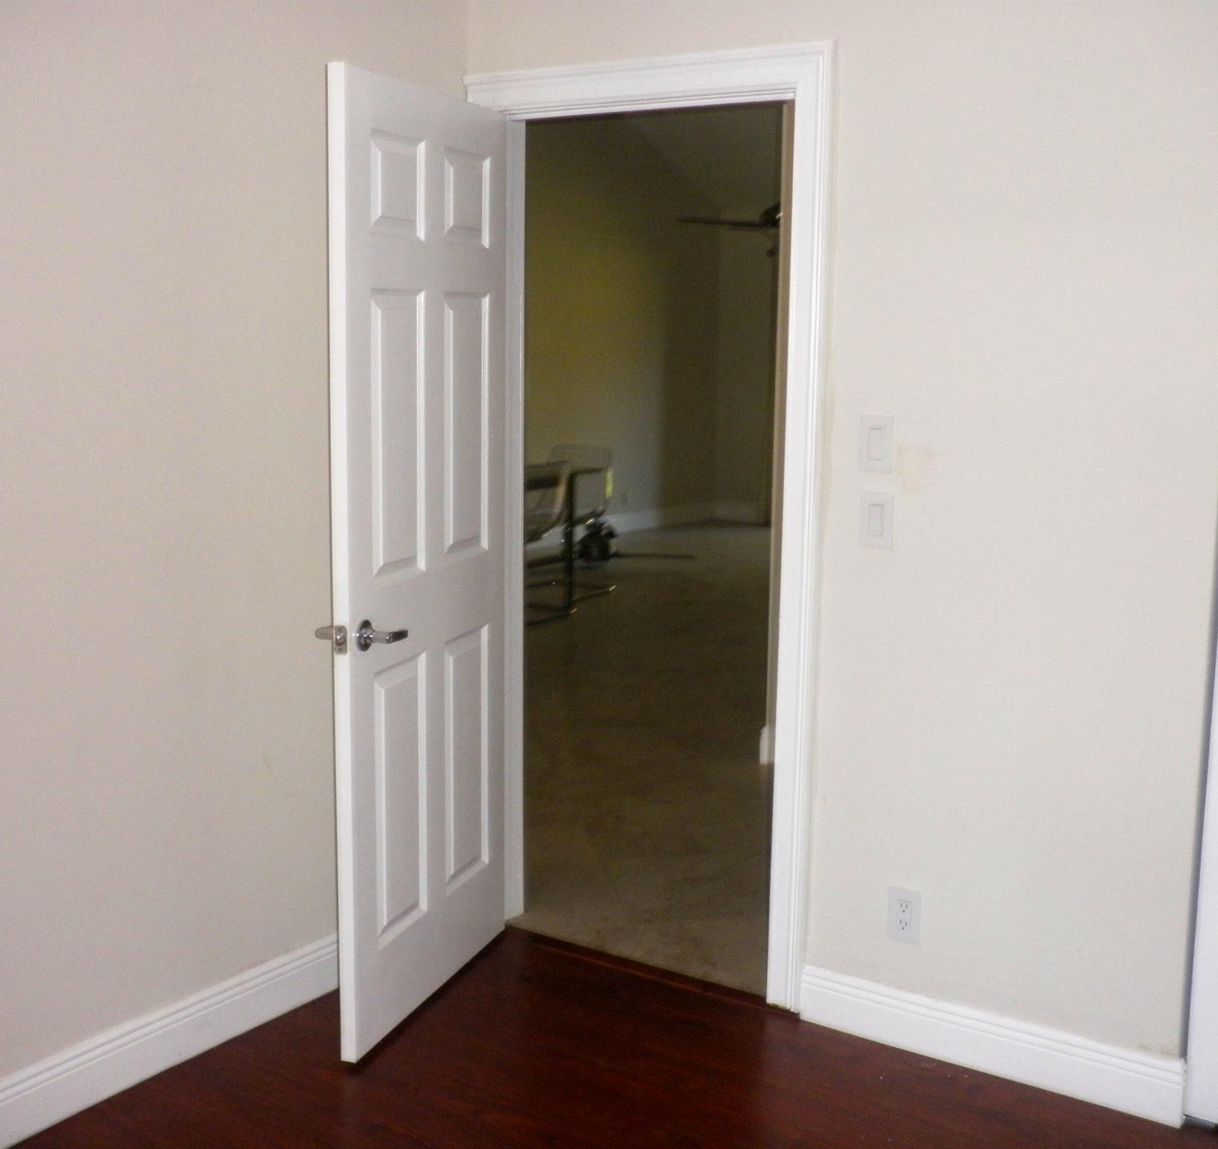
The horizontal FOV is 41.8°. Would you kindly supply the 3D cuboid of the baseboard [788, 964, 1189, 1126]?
[{"bbox_3d":[0.792,0.992,3.397,0.838,0.137,0.016,7,11,33],"label":"baseboard"}]

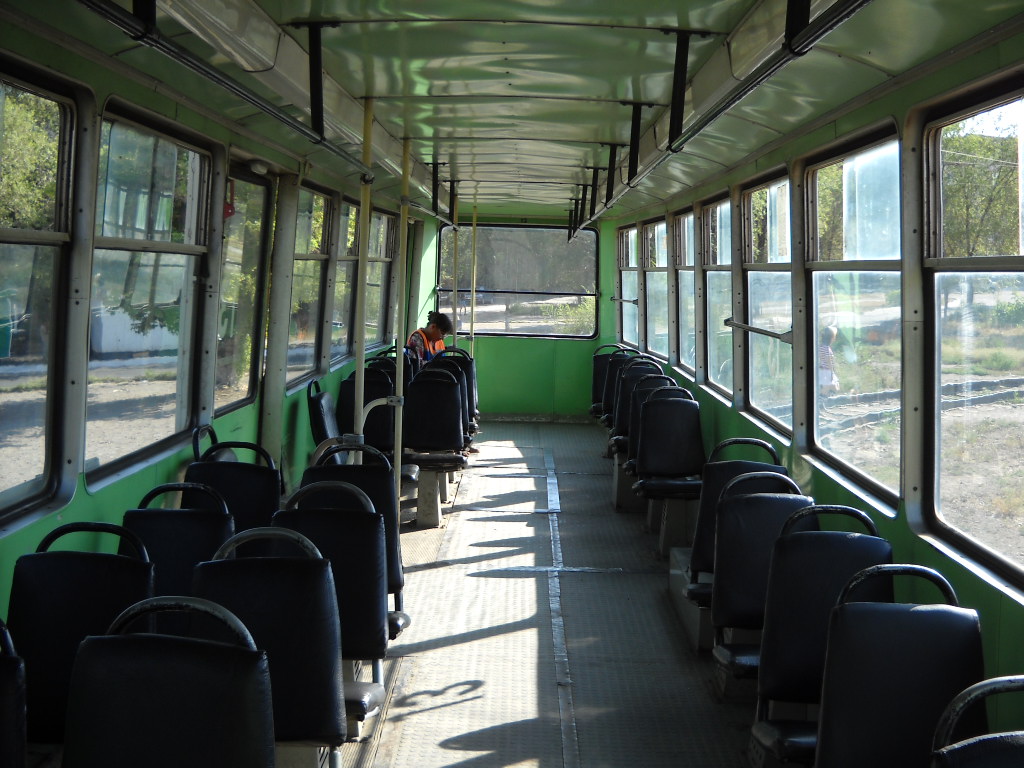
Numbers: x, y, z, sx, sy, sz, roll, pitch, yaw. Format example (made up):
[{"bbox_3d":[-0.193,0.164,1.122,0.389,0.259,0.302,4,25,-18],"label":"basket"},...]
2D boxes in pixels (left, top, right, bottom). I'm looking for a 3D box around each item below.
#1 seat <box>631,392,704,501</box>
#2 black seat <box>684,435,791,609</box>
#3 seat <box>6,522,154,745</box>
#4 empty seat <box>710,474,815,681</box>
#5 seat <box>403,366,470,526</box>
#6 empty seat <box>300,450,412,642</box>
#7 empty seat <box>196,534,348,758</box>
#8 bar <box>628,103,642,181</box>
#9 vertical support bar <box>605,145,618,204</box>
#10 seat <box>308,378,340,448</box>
[{"bbox_3d":[0.939,0.363,7.020,0.427,0.670,0.513,2,5,0],"label":"seat"},{"bbox_3d":[0.947,0.577,4.787,0.427,0.670,0.513,2,5,0],"label":"black seat"},{"bbox_3d":[-1.073,0.701,2.837,0.427,0.670,0.513,2,5,0],"label":"seat"},{"bbox_3d":[0.896,0.646,4.050,0.427,0.670,0.513,2,5,0],"label":"empty seat"},{"bbox_3d":[-0.489,0.391,7.571,0.420,0.988,0.500,2,5,1],"label":"seat"},{"bbox_3d":[-0.606,0.574,4.308,0.427,0.670,0.513,2,5,0],"label":"empty seat"},{"bbox_3d":[-0.619,0.662,2.825,0.420,0.570,0.480,2,5,1],"label":"empty seat"},{"bbox_3d":[0.471,-0.923,4.641,0.033,0.293,0.030,3,5,1],"label":"bar"},{"bbox_3d":[0.507,-1.067,6.193,0.033,0.299,0.030,5,5,1],"label":"vertical support bar"},{"bbox_3d":[-0.797,0.327,6.342,0.550,0.680,0.420,2,5,1],"label":"seat"}]

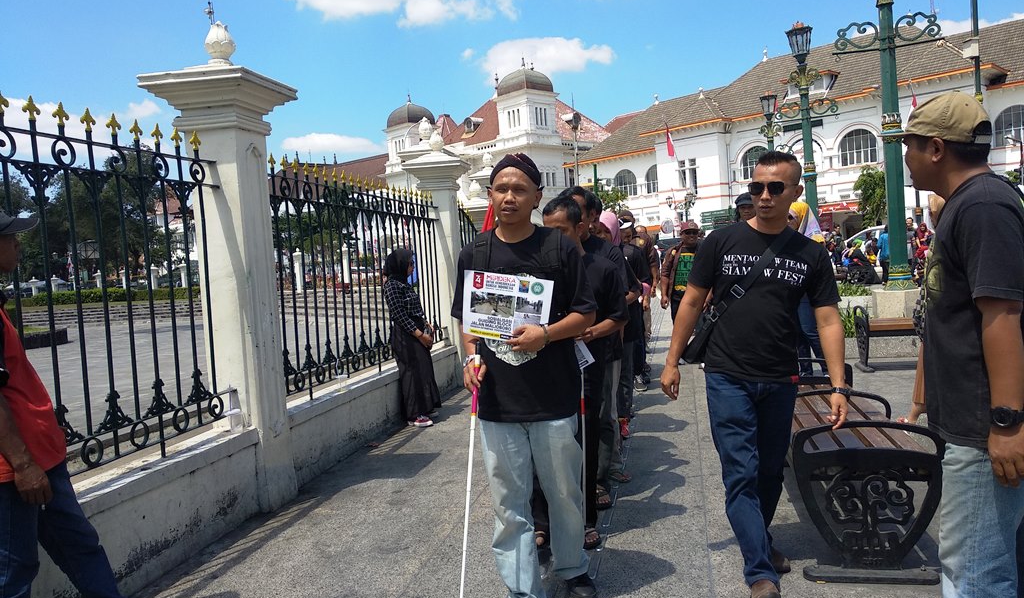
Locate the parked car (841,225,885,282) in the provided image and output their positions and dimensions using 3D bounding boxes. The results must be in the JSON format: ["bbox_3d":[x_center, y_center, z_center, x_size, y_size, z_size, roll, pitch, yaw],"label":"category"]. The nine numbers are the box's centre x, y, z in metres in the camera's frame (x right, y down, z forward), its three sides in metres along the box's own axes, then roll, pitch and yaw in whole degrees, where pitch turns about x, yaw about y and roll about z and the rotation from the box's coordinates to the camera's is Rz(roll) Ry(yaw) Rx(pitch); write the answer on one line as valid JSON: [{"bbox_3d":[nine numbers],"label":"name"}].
[{"bbox_3d":[11.437,-1.469,23.884,4.250,1.680,1.700,-3,3,28],"label":"parked car"}]

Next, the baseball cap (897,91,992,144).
[{"bbox_3d":[1.089,-0.467,1.990,0.175,0.130,0.270,-7,11,-41],"label":"baseball cap"}]

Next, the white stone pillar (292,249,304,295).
[{"bbox_3d":[-13.677,-1.751,49.500,0.660,2.961,0.660,-3,3,34],"label":"white stone pillar"}]

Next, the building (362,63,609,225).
[{"bbox_3d":[-1.146,-10.977,75.865,20.500,17.600,15.000,-2,4,42],"label":"building"}]

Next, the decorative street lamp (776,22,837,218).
[{"bbox_3d":[5.498,-2.707,14.296,0.550,4.850,1.200,-4,3,13],"label":"decorative street lamp"}]

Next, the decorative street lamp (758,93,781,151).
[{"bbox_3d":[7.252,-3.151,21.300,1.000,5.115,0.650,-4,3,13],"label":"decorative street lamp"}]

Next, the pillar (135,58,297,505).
[{"bbox_3d":[-1.667,-0.080,4.721,0.651,2.700,0.651,-4,3,13],"label":"pillar"}]

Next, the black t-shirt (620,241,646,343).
[{"bbox_3d":[0.838,-0.059,6.053,0.500,0.750,0.320,-4,3,13],"label":"black t-shirt"}]

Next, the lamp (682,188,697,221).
[{"bbox_3d":[9.356,-3.590,41.000,0.900,4.600,0.900,-2,4,44],"label":"lamp"}]

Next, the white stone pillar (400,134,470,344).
[{"bbox_3d":[-0.772,-0.461,8.993,0.651,2.957,0.651,-4,3,13],"label":"white stone pillar"}]

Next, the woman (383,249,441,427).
[{"bbox_3d":[-0.912,0.330,6.971,0.480,1.560,0.460,-4,3,-3],"label":"woman"}]

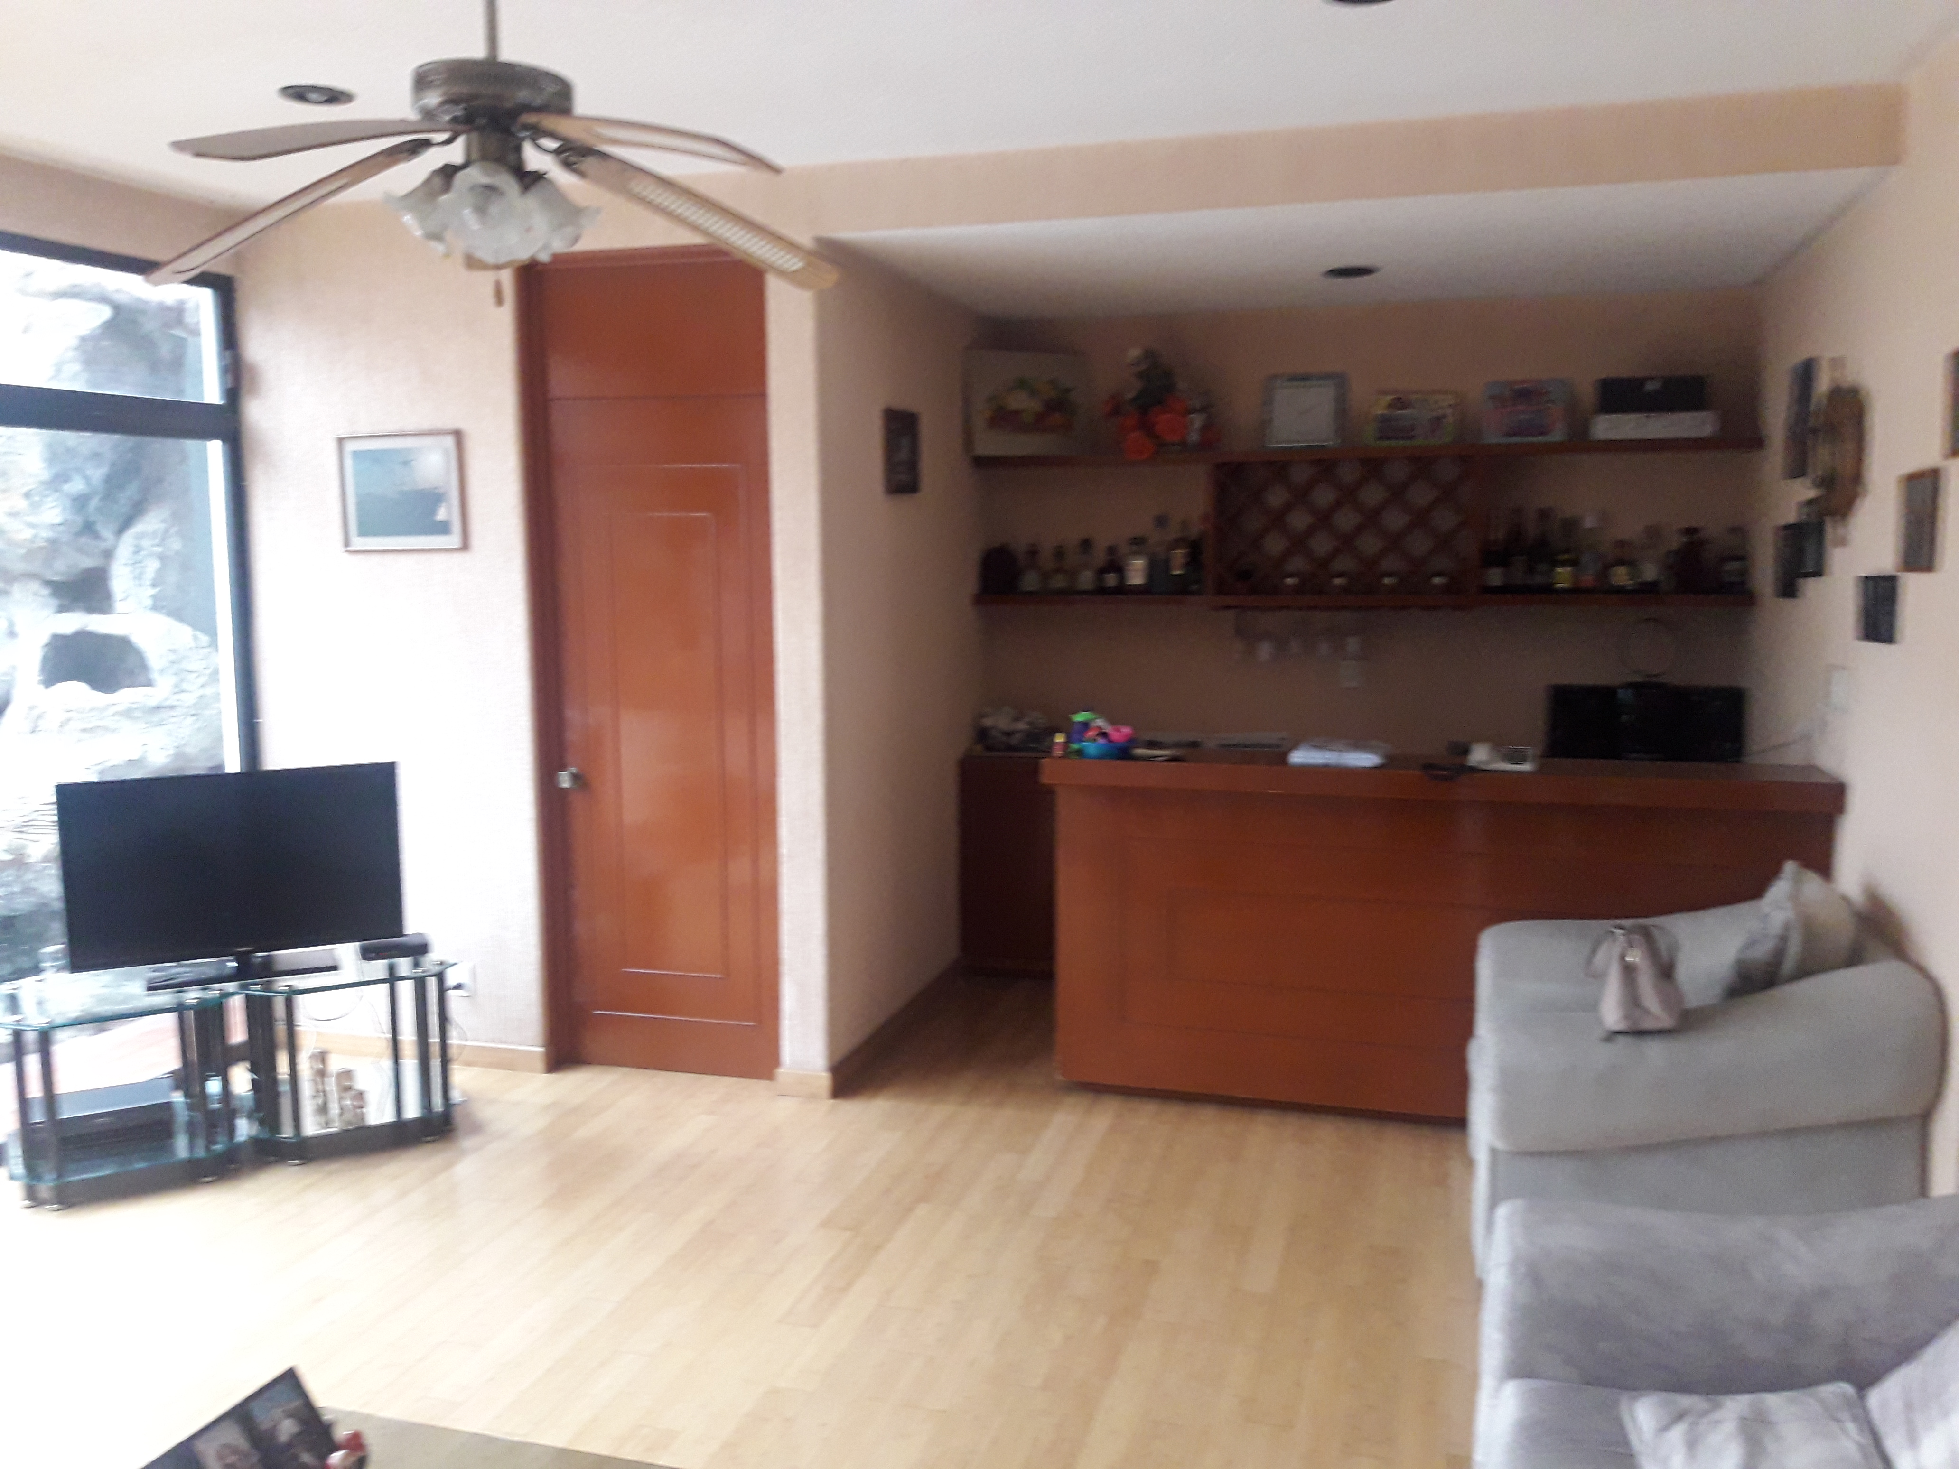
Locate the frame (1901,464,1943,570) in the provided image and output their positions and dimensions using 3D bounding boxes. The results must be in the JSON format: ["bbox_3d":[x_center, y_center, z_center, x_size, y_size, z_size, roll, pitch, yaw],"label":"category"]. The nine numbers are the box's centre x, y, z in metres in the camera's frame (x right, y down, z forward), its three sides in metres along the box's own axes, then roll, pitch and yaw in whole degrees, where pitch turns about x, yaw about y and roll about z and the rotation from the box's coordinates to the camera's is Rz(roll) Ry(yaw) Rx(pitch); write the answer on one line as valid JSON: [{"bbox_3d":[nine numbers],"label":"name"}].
[{"bbox_3d":[2.051,-0.461,3.462,0.020,0.218,0.235,2,7,16],"label":"frame"}]

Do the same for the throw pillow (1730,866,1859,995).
[{"bbox_3d":[1.860,0.518,3.648,0.180,0.400,0.400,14,10,14],"label":"throw pillow"}]

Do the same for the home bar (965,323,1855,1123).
[{"bbox_3d":[1.109,-0.171,5.114,2.722,2.398,1.539,2,7,16],"label":"home bar"}]

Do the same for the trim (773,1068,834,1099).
[{"bbox_3d":[-0.520,1.046,4.753,0.180,0.078,0.020,2,7,16],"label":"trim"}]

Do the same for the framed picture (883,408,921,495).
[{"bbox_3d":[-0.248,-0.930,5.212,0.025,0.265,0.315,2,7,16],"label":"framed picture"}]

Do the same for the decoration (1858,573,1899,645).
[{"bbox_3d":[2.134,-0.297,3.771,0.020,0.160,0.275,2,7,16],"label":"decoration"}]

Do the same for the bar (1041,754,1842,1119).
[{"bbox_3d":[1.250,0.586,4.560,2.106,1.017,0.405,2,7,16],"label":"bar"}]

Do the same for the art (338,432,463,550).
[{"bbox_3d":[-1.791,-0.749,4.902,0.435,0.360,0.025,2,7,16],"label":"art"}]

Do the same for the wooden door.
[{"bbox_3d":[-0.988,-0.177,4.817,0.786,2.501,0.100,2,7,16],"label":"wooden door"}]

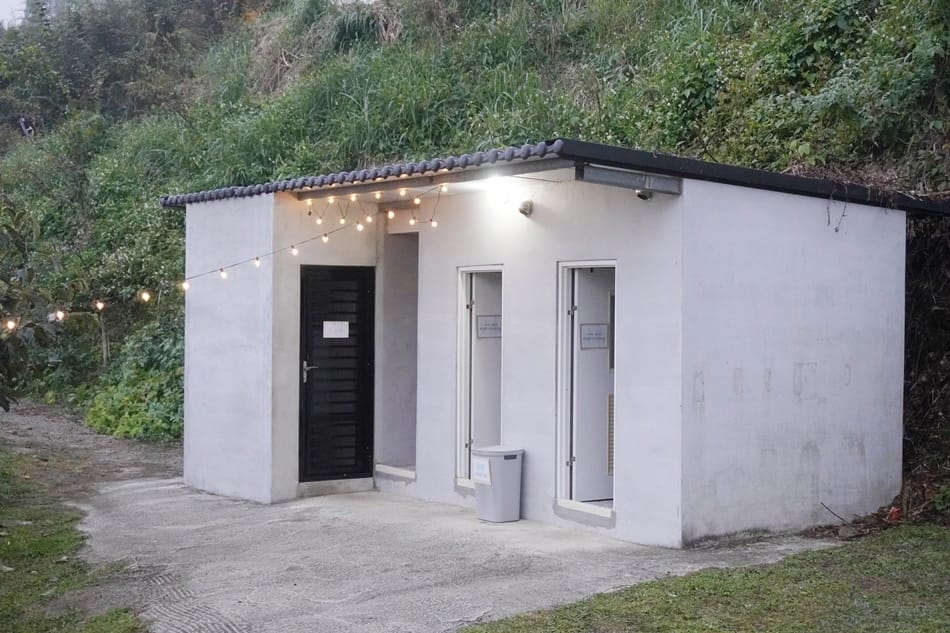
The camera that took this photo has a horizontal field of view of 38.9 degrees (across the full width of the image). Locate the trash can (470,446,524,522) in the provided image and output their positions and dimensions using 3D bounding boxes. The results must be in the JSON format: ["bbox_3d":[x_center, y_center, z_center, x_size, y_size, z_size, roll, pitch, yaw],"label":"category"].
[{"bbox_3d":[0.198,1.403,11.200,0.320,0.590,0.380,0,0,-33],"label":"trash can"}]

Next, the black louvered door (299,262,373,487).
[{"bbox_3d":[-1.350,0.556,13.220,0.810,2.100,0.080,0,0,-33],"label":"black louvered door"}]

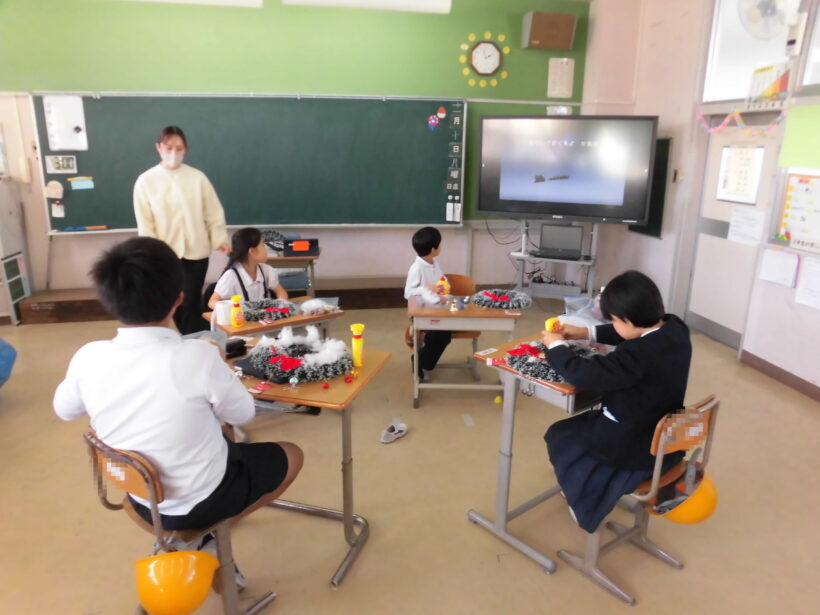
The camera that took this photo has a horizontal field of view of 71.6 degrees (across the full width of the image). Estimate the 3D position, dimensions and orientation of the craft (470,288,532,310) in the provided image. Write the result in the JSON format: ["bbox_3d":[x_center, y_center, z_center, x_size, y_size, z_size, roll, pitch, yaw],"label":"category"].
[{"bbox_3d":[0.550,-0.048,3.388,0.350,0.080,0.350,1,15,4],"label":"craft"}]

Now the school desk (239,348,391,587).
[{"bbox_3d":[-0.438,0.558,2.083,0.640,0.720,0.450,4,16,14],"label":"school desk"}]

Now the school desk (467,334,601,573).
[{"bbox_3d":[0.611,0.515,2.263,0.630,0.715,0.440,-14,21,-41],"label":"school desk"}]

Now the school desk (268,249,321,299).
[{"bbox_3d":[-0.970,-0.119,4.609,0.630,0.660,0.440,-2,16,-8],"label":"school desk"}]

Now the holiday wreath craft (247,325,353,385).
[{"bbox_3d":[-0.376,0.153,1.954,0.350,0.125,0.340,0,16,0],"label":"holiday wreath craft"}]

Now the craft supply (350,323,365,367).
[{"bbox_3d":[-0.189,0.134,2.049,0.045,0.160,0.058,6,16,20],"label":"craft supply"}]

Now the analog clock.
[{"bbox_3d":[0.740,-2.400,5.446,0.330,0.325,0.050,-3,15,-11],"label":"analog clock"}]

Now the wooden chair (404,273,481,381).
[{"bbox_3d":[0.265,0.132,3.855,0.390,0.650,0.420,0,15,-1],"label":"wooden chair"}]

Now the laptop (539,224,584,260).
[{"bbox_3d":[1.352,-0.571,5.060,0.365,0.235,0.290,5,16,17],"label":"laptop"}]

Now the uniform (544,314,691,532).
[{"bbox_3d":[0.714,0.379,1.934,0.430,0.670,0.430,-11,19,-35],"label":"uniform"}]

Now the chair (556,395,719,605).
[{"bbox_3d":[0.762,0.595,2.008,0.370,0.700,0.430,-12,20,-36],"label":"chair"}]

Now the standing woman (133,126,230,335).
[{"bbox_3d":[-1.320,-0.229,3.356,0.550,1.600,0.340,-6,16,-22],"label":"standing woman"}]

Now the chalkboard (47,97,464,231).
[{"bbox_3d":[-1.355,-1.310,5.276,3.826,1.202,0.090,-2,16,-9],"label":"chalkboard"}]

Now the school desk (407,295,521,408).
[{"bbox_3d":[0.325,0.267,3.488,0.645,0.580,0.450,1,15,5],"label":"school desk"}]

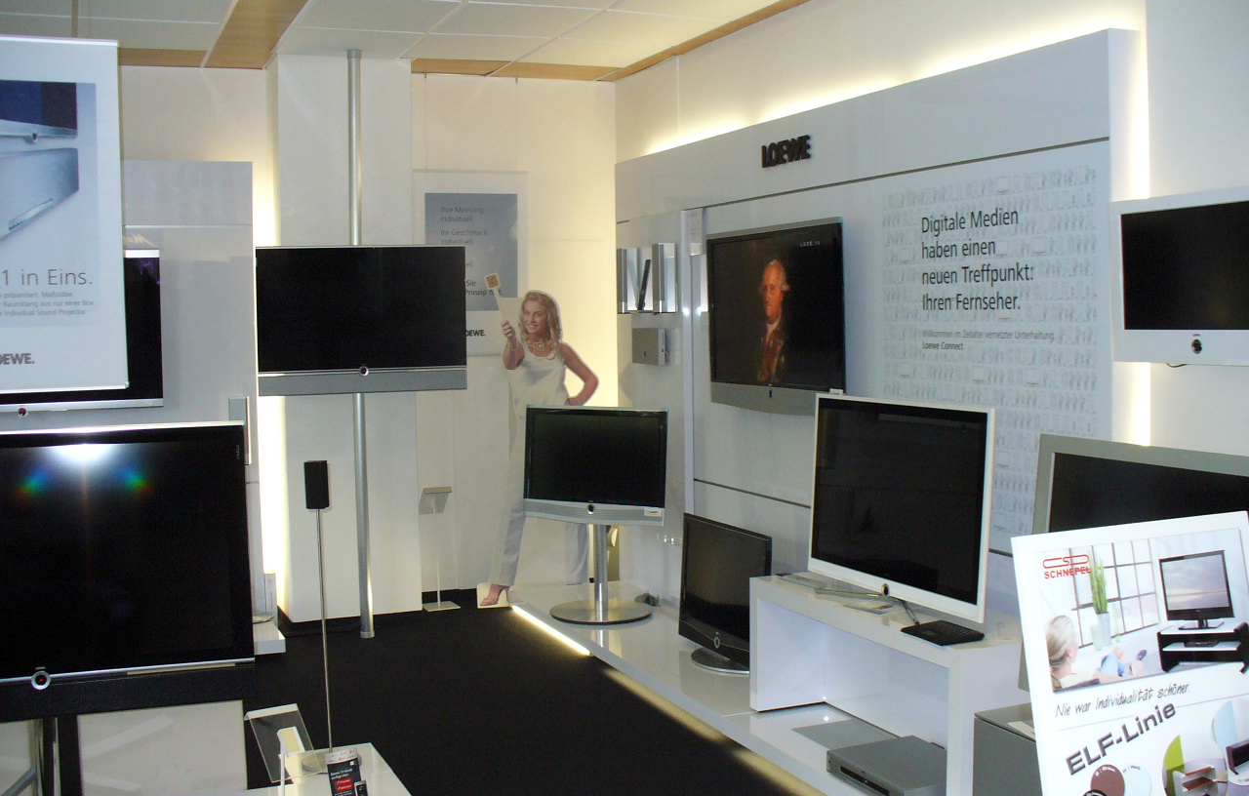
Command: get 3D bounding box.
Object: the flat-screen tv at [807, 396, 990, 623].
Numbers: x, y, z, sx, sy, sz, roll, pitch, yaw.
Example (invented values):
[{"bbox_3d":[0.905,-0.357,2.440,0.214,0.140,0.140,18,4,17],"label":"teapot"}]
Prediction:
[{"bbox_3d":[0.860,0.325,4.167,0.246,0.649,0.955,-3,4,-25],"label":"flat-screen tv"}]

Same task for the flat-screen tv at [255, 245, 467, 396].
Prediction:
[{"bbox_3d":[-1.229,-0.368,6.268,1.009,0.694,0.108,-2,4,-22],"label":"flat-screen tv"}]

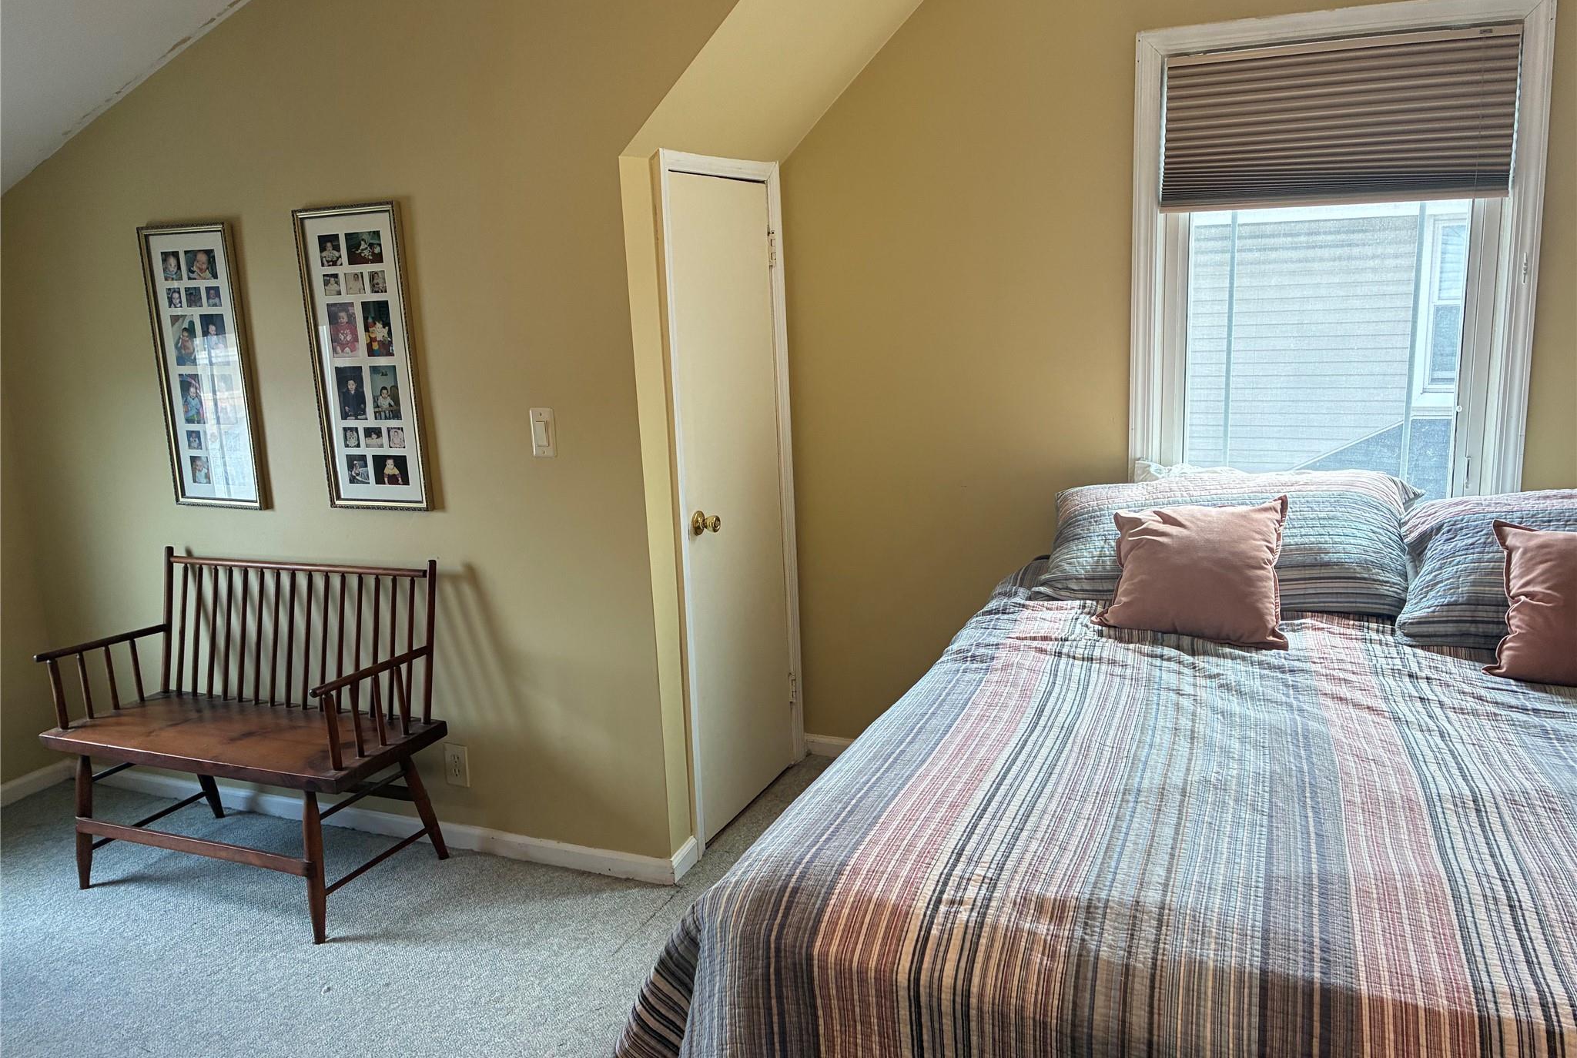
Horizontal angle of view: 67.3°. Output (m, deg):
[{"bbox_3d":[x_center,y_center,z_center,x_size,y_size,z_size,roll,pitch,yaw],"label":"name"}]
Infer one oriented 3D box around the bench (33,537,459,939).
[{"bbox_3d":[-1.469,0.536,3.215,1.020,0.860,0.510,3,13,22],"label":"bench"}]

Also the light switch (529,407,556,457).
[{"bbox_3d":[-0.619,-0.244,2.990,0.074,0.123,0.012,3,13,22],"label":"light switch"}]

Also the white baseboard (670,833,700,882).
[{"bbox_3d":[-0.285,0.890,3.190,0.014,0.080,0.140,3,13,22],"label":"white baseboard"}]

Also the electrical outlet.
[{"bbox_3d":[-0.933,0.666,3.336,0.077,0.122,0.011,3,13,22],"label":"electrical outlet"}]

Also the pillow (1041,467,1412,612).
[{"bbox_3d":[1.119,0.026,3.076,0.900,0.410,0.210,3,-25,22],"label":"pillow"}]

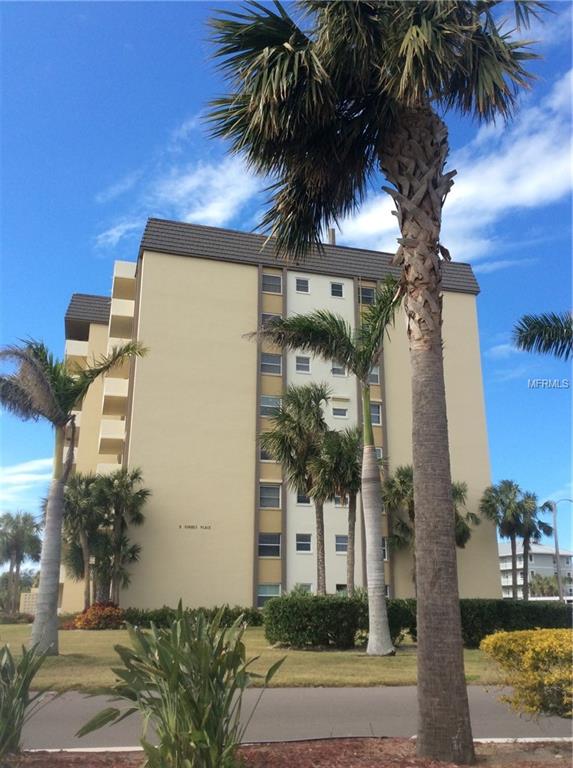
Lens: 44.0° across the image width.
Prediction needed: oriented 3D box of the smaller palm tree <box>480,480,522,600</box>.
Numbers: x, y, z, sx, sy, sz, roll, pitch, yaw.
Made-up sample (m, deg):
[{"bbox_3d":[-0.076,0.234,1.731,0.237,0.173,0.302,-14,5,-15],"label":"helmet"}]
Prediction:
[{"bbox_3d":[12.485,9.551,40.033,2.648,8.146,2.648,0,-18,0],"label":"smaller palm tree"}]

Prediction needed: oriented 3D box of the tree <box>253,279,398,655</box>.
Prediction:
[{"bbox_3d":[1.225,2.019,19.029,4.297,9.854,3.800,0,-18,0],"label":"tree"}]

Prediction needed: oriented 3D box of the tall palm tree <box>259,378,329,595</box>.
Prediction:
[{"bbox_3d":[0.431,5.558,33.447,3.284,11.552,3.500,0,-18,0],"label":"tall palm tree"}]

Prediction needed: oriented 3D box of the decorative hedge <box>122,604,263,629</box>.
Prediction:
[{"bbox_3d":[-4.507,11.523,35.093,7.400,1.094,1.300,5,-19,-14],"label":"decorative hedge"}]

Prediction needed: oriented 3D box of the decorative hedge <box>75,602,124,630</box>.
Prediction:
[{"bbox_3d":[-8.653,10.740,32.781,2.128,1.209,2.100,0,-18,0],"label":"decorative hedge"}]

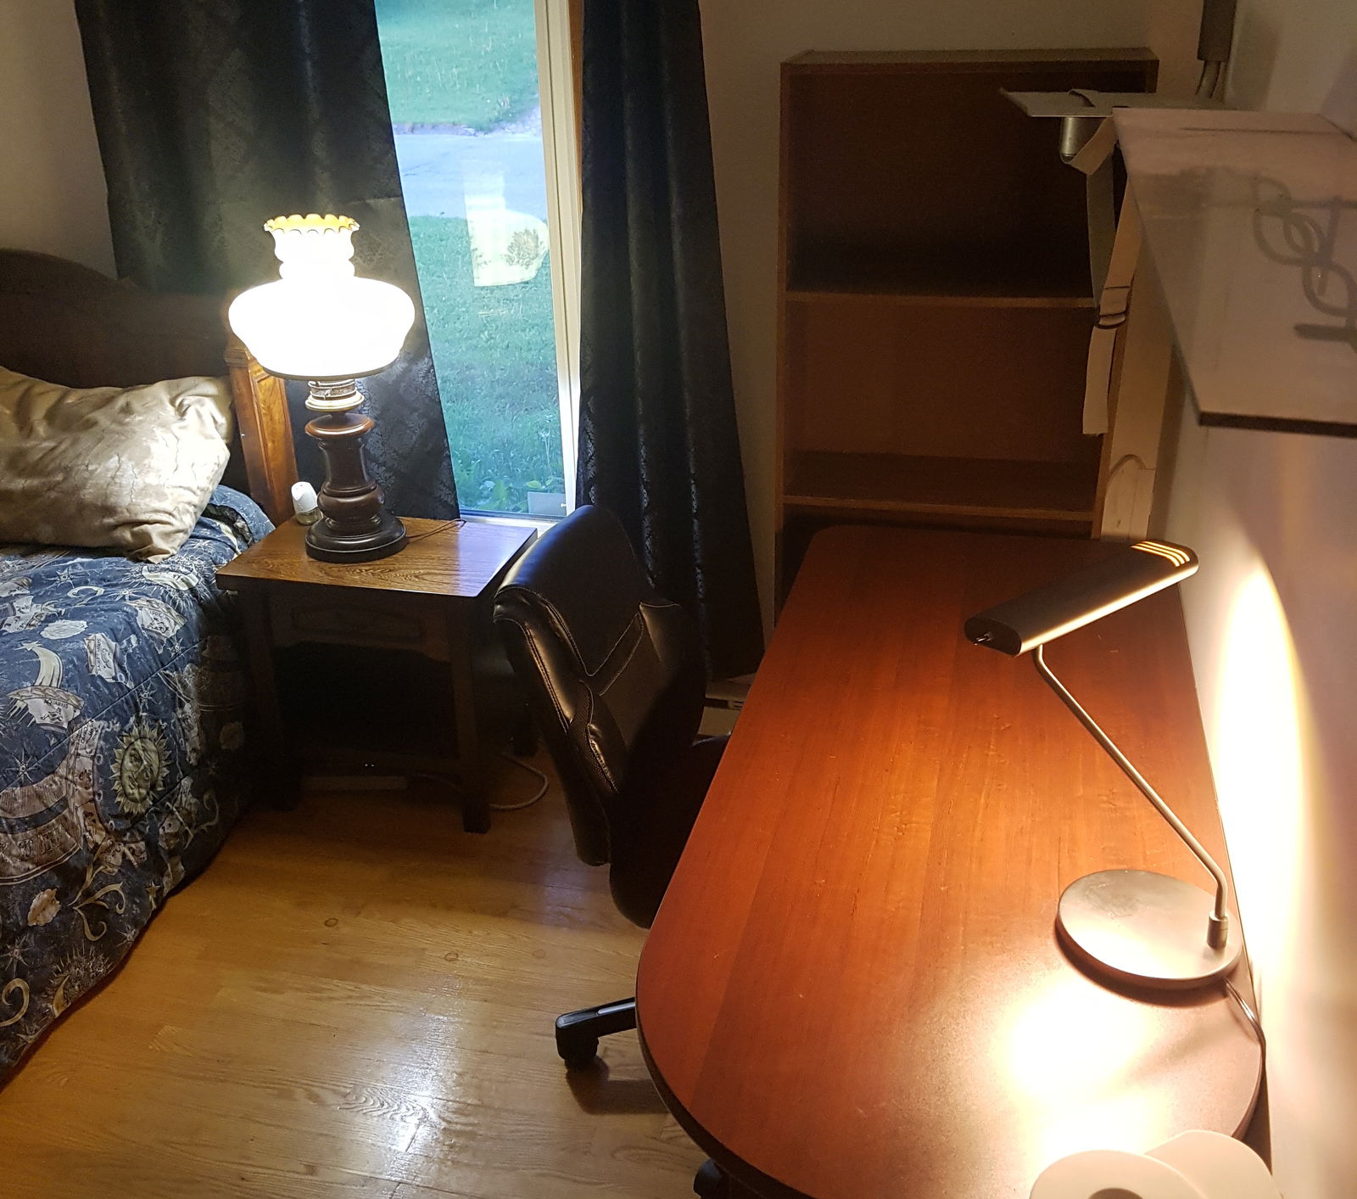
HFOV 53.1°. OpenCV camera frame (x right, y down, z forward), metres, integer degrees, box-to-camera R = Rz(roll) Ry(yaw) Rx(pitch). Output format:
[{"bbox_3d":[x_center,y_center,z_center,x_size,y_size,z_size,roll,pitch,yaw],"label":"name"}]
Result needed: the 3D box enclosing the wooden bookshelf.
[{"bbox_3d":[0.508,-0.237,2.609,0.591,1.502,0.271,5,27,14],"label":"wooden bookshelf"}]

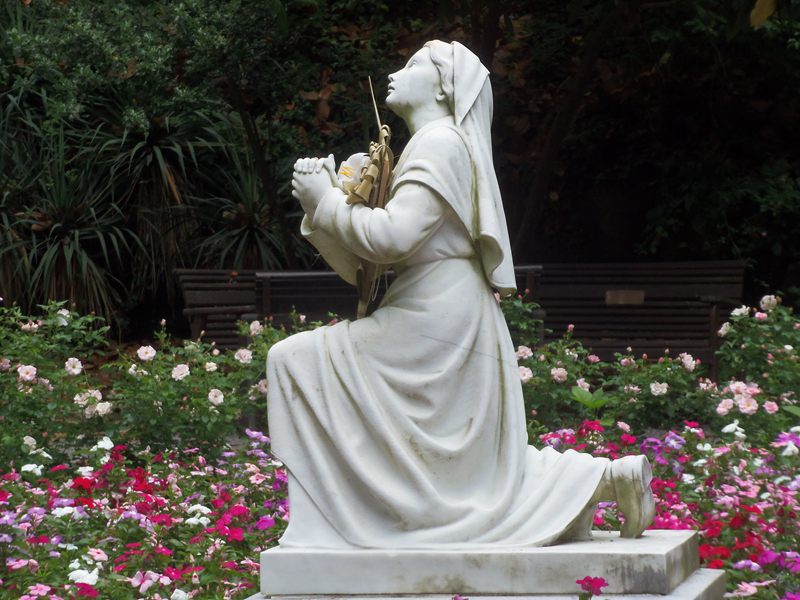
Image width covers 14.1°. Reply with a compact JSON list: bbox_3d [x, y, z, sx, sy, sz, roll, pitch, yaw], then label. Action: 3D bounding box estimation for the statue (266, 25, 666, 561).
[{"bbox_3d":[0.147,-0.019,7.795,0.900,1.205,0.440,-1,2,13],"label":"statue"}]

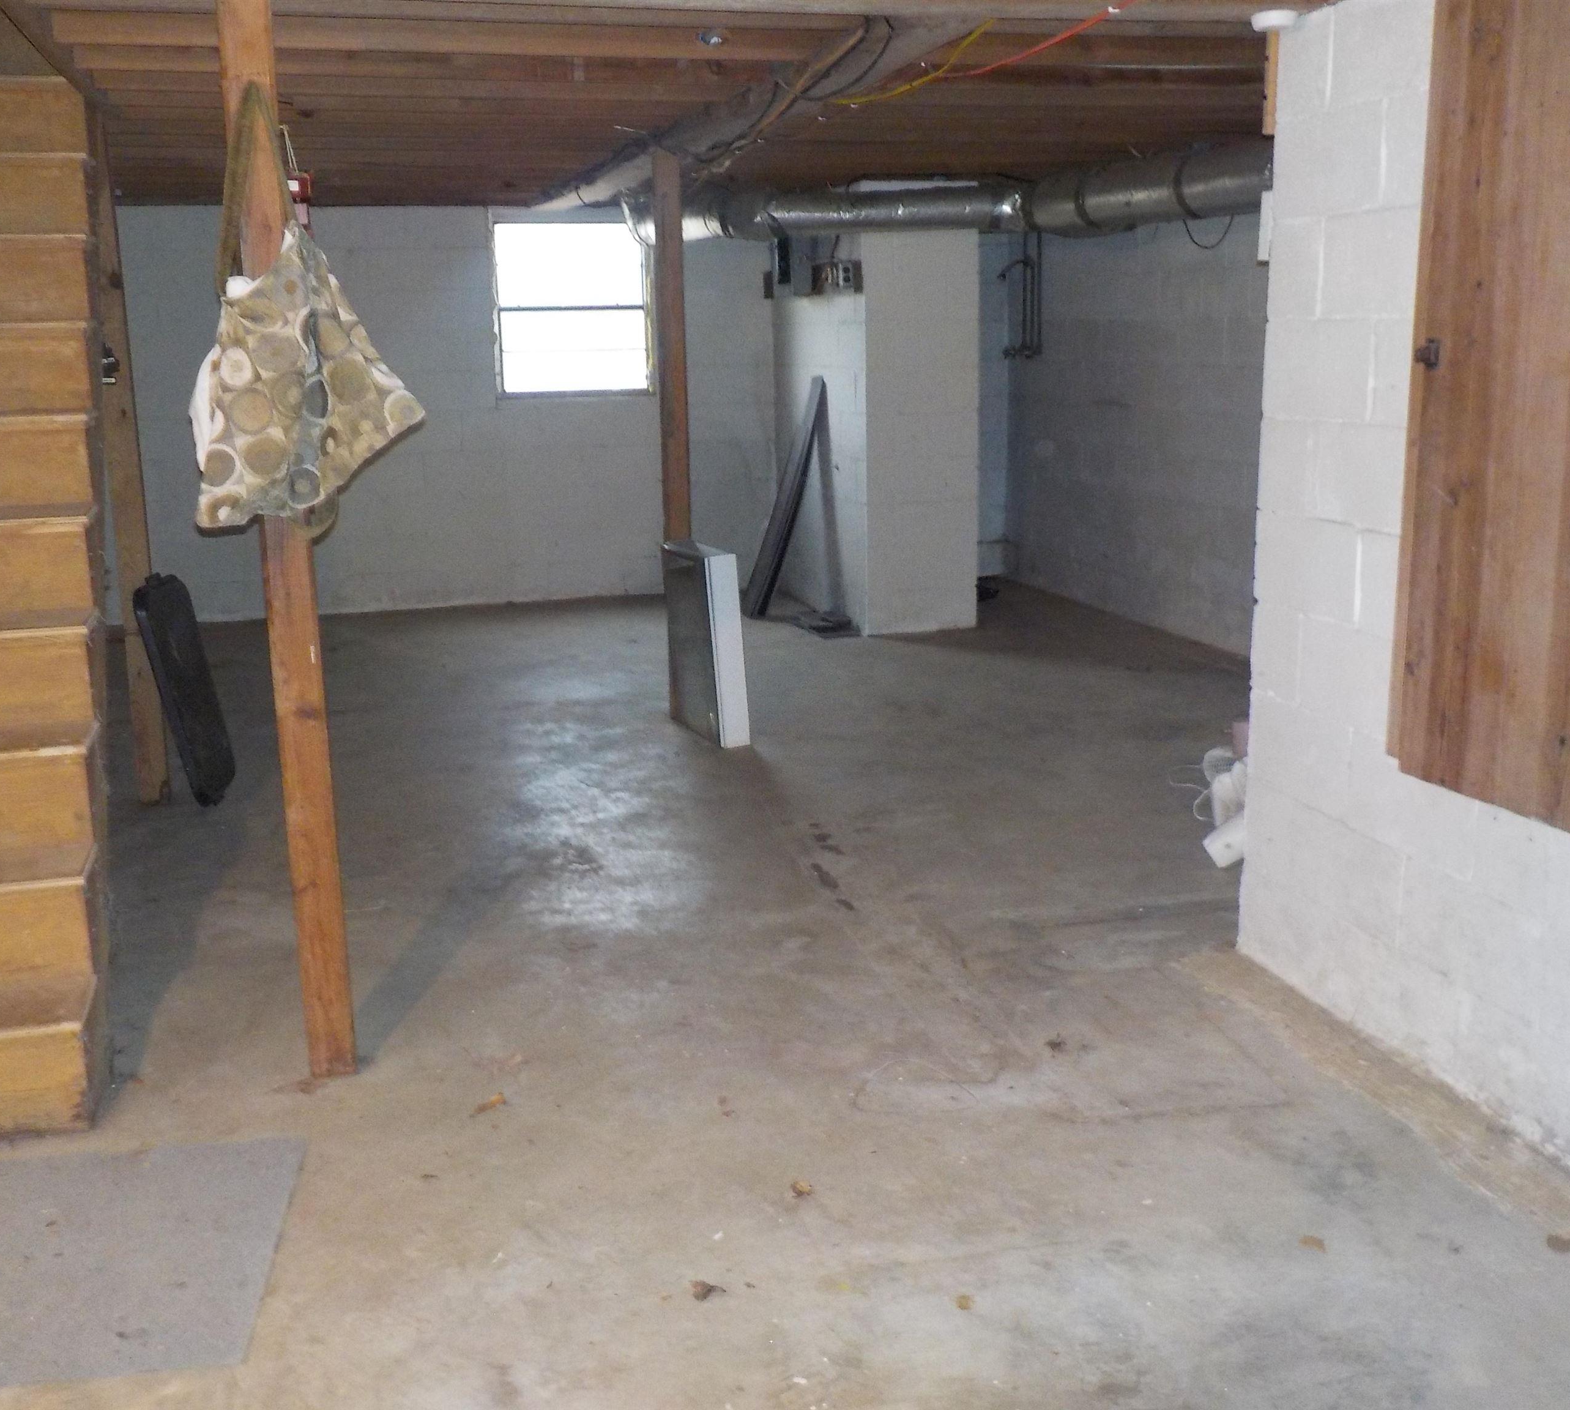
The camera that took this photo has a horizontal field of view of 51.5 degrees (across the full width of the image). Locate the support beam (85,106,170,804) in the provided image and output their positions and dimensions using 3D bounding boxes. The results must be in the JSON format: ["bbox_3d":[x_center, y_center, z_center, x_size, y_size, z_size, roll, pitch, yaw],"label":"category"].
[{"bbox_3d":[-1.992,-0.710,4.878,0.089,2.044,0.089,-4,12,-14],"label":"support beam"}]

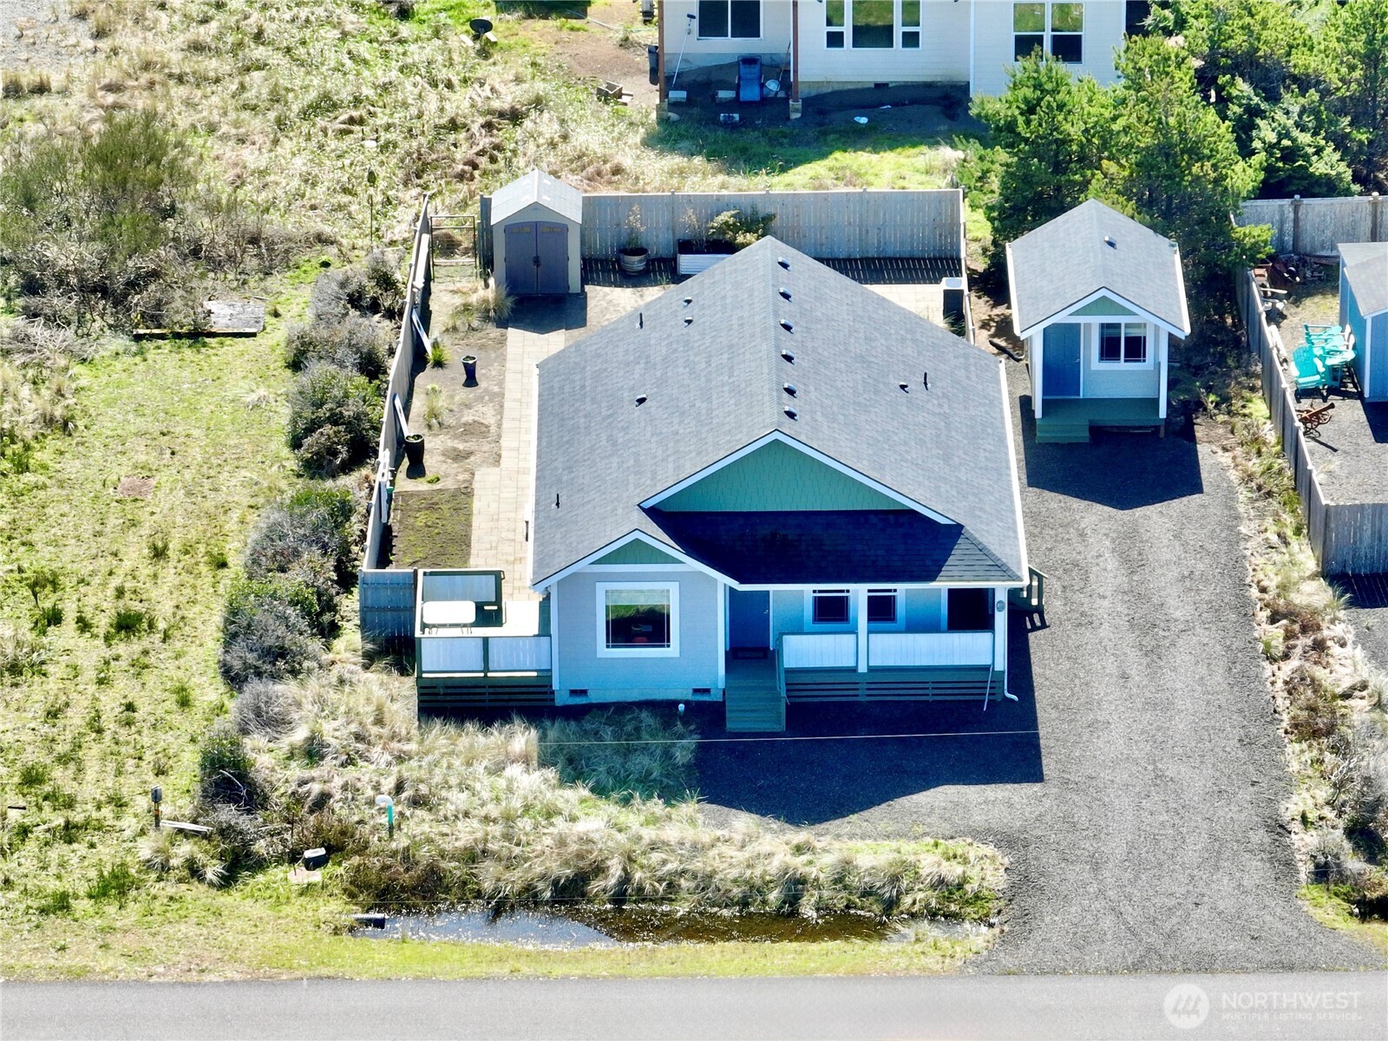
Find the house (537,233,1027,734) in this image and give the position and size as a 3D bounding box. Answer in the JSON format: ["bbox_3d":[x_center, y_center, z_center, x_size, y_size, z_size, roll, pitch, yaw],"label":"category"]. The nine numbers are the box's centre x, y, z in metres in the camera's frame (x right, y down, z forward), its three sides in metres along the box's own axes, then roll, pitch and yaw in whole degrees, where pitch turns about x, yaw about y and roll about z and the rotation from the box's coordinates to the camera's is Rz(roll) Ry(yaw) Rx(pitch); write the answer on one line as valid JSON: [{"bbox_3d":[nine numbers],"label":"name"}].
[{"bbox_3d":[1.818,-0.997,145.386,11.025,6.450,11.763,-1,28,0],"label":"house"}]

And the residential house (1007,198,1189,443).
[{"bbox_3d":[9.663,-4.795,154.914,4.160,4.154,4.901,0,28,0],"label":"residential house"}]

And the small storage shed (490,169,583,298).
[{"bbox_3d":[-3.907,-7.215,161.411,2.250,2.550,1.924,-1,28,0],"label":"small storage shed"}]

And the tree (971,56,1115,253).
[{"bbox_3d":[8.863,-9.681,163.374,3.660,4.900,3.500,-1,28,0],"label":"tree"}]

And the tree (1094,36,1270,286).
[{"bbox_3d":[12.188,-9.582,161.639,4.500,6.300,4.200,-1,28,0],"label":"tree"}]

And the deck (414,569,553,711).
[{"bbox_3d":[-4.622,2.602,143.645,3.070,1.800,3.160,-1,28,0],"label":"deck"}]

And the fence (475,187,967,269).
[{"bbox_3d":[0.704,-7.395,162.379,12.185,1.900,0.120,-1,28,0],"label":"fence"}]

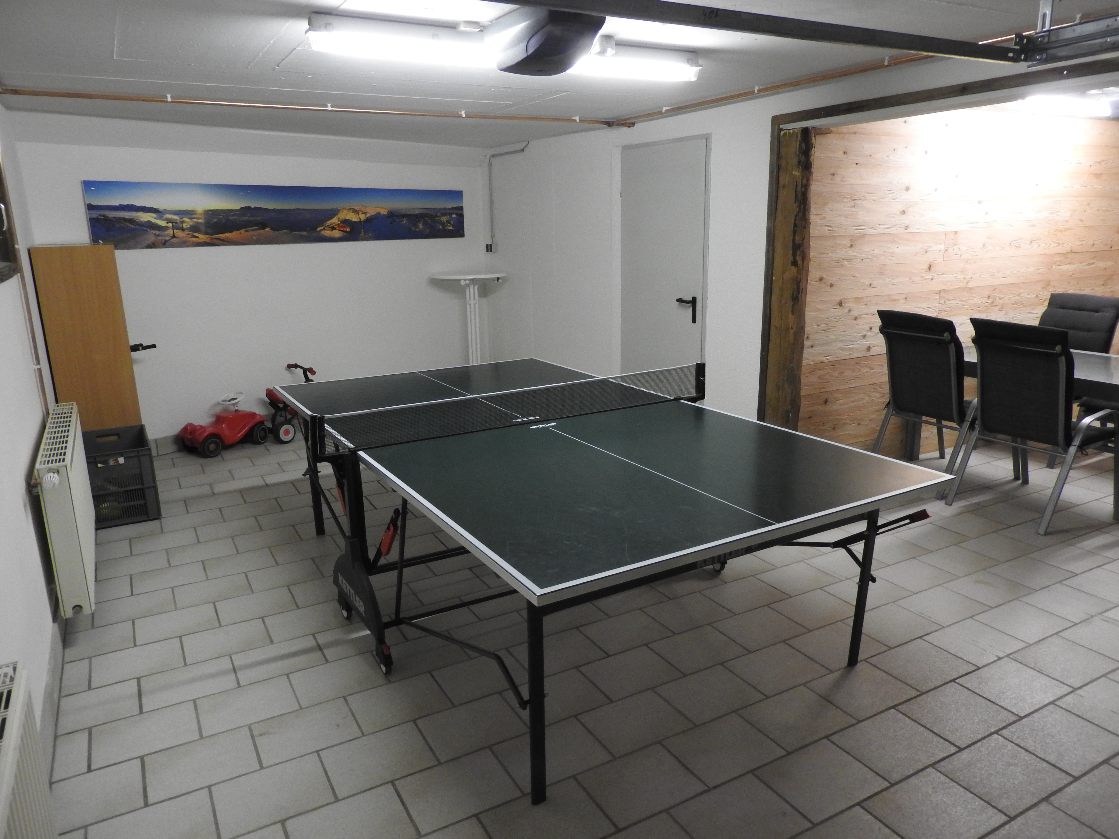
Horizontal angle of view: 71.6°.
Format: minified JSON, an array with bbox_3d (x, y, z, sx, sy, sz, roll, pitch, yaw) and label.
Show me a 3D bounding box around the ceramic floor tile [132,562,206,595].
[{"bbox_3d":[-1.788,0.730,3.554,0.298,0.010,0.225,-8,16,-28],"label":"ceramic floor tile"}]

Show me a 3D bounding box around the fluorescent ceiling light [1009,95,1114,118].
[{"bbox_3d":[2.907,-1.813,4.505,1.030,0.095,0.110,-7,15,-24],"label":"fluorescent ceiling light"}]

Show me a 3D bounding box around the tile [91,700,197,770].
[{"bbox_3d":[-1.303,0.994,2.446,0.297,0.012,0.234,-8,16,-28],"label":"tile"}]

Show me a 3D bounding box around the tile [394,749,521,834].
[{"bbox_3d":[-0.288,1.046,2.191,0.297,0.012,0.234,-8,16,-28],"label":"tile"}]

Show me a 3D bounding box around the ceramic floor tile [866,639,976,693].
[{"bbox_3d":[1.302,0.886,2.794,0.298,0.010,0.225,-8,16,-28],"label":"ceramic floor tile"}]

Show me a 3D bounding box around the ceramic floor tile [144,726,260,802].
[{"bbox_3d":[-1.066,1.030,2.316,0.299,0.010,0.236,-8,16,-28],"label":"ceramic floor tile"}]

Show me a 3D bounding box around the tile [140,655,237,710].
[{"bbox_3d":[-1.297,0.926,2.716,0.297,0.012,0.234,-8,16,-28],"label":"tile"}]

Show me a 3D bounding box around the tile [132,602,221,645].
[{"bbox_3d":[-1.547,0.830,3.140,0.299,0.010,0.236,-8,16,-28],"label":"tile"}]

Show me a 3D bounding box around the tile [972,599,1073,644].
[{"bbox_3d":[1.833,0.802,3.069,0.297,0.012,0.234,-8,16,-28],"label":"tile"}]

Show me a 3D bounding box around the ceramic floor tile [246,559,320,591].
[{"bbox_3d":[-1.259,0.717,3.551,0.297,0.012,0.234,-8,16,-28],"label":"ceramic floor tile"}]

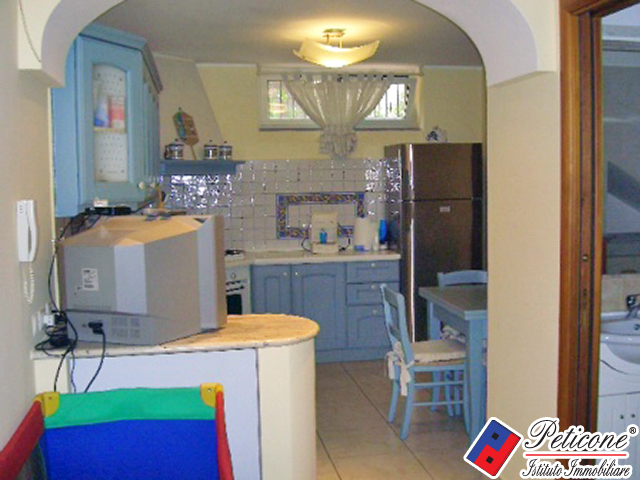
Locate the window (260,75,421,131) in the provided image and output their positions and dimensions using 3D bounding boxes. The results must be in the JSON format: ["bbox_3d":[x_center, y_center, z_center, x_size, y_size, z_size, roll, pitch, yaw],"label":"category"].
[{"bbox_3d":[0.168,-1.230,6.450,1.440,0.510,0.110,-2,5,-10],"label":"window"}]

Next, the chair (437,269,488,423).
[{"bbox_3d":[1.055,0.664,4.819,0.410,0.860,0.460,-2,5,-10],"label":"chair"}]

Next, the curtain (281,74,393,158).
[{"bbox_3d":[0.153,-1.089,6.326,0.960,0.750,0.110,-2,5,-10],"label":"curtain"}]

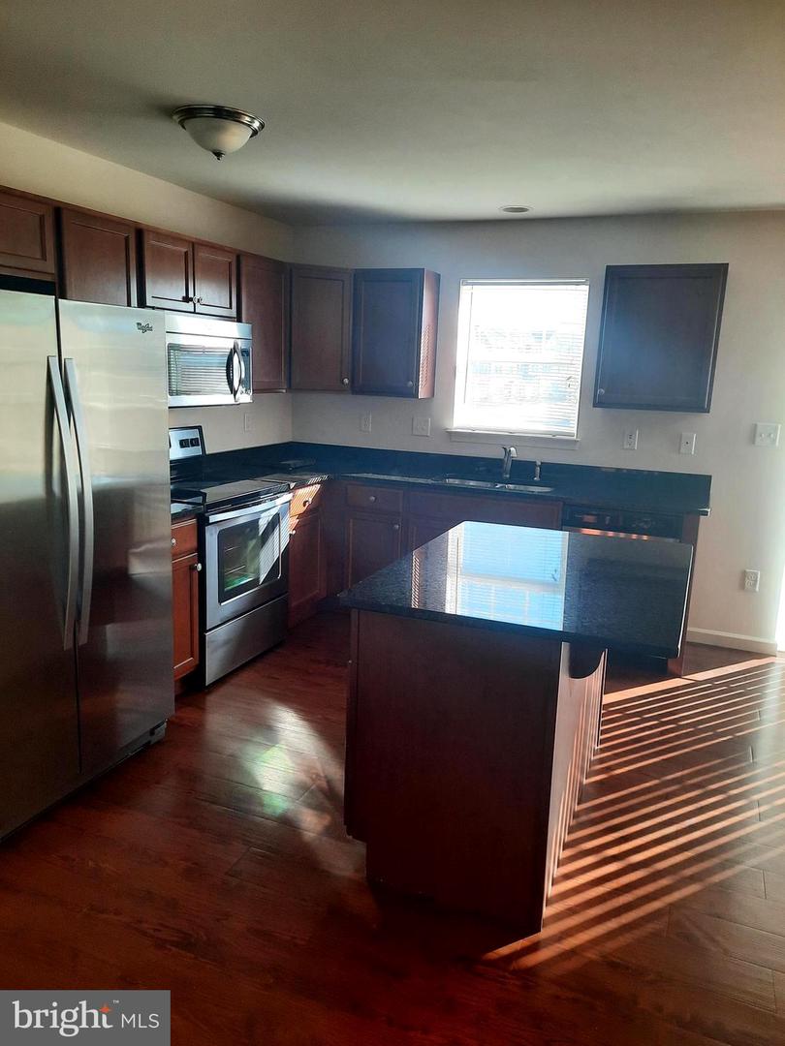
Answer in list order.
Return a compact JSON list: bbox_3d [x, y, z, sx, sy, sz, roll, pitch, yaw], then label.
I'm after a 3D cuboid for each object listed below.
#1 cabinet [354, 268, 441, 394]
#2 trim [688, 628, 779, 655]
[{"bbox_3d":[0.017,-1.189,4.781,0.458,0.757,0.318,7,13,21],"label":"cabinet"},{"bbox_3d":[2.015,0.703,4.492,0.499,0.082,0.016,7,13,22],"label":"trim"}]

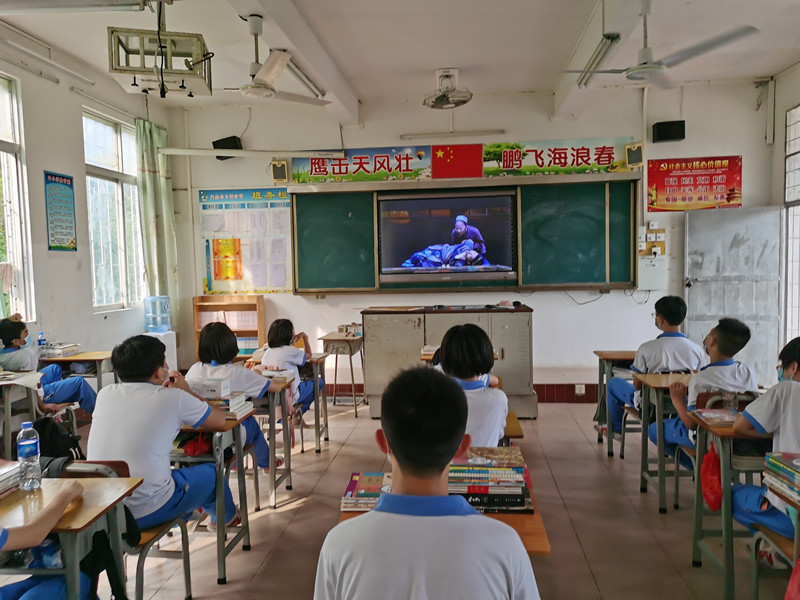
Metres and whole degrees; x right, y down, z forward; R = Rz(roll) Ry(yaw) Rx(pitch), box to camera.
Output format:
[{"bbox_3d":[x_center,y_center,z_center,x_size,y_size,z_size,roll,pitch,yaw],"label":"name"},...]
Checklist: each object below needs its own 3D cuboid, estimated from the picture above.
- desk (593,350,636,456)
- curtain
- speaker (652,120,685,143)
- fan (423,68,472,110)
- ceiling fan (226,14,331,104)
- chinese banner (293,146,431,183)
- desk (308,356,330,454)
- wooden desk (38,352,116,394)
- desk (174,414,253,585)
[{"bbox_3d":[1.842,0.786,4.774,0.600,0.750,0.400,-1,4,6],"label":"desk"},{"bbox_3d":[-2.756,-0.840,7.099,0.150,2.270,0.670,-1,4,6],"label":"curtain"},{"bbox_3d":[2.986,-1.859,6.940,0.330,0.220,0.200,0,4,14],"label":"speaker"},{"bbox_3d":[0.506,-2.218,6.536,0.500,0.370,0.500,-1,4,6],"label":"fan"},{"bbox_3d":[-1.152,-1.849,4.765,1.300,0.620,1.350,-1,4,6],"label":"ceiling fan"},{"bbox_3d":[-0.475,-1.608,7.464,1.690,0.390,0.020,-1,4,6],"label":"chinese banner"},{"bbox_3d":[-0.907,0.830,5.094,0.600,0.745,0.410,-1,4,6],"label":"desk"},{"bbox_3d":[-2.738,0.864,5.434,0.600,0.750,0.420,-1,4,6],"label":"wooden desk"},{"bbox_3d":[-1.072,0.959,3.094,0.600,0.745,0.410,-1,4,6],"label":"desk"}]

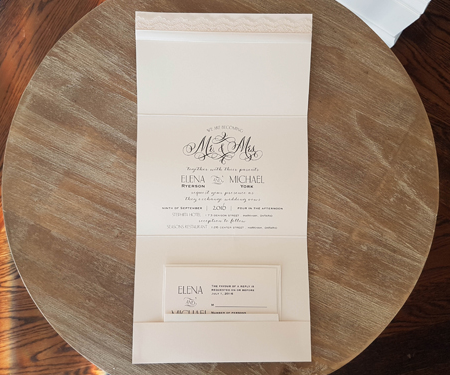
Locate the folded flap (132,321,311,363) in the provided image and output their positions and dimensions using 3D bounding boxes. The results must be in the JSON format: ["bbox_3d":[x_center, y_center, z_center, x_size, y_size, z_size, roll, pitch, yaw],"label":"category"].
[{"bbox_3d":[-0.003,0.163,0.397,0.188,0.005,0.044,0,85,0],"label":"folded flap"}]

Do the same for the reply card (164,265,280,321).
[{"bbox_3d":[-0.003,0.126,0.401,0.122,0.004,0.082,0,85,0],"label":"reply card"}]

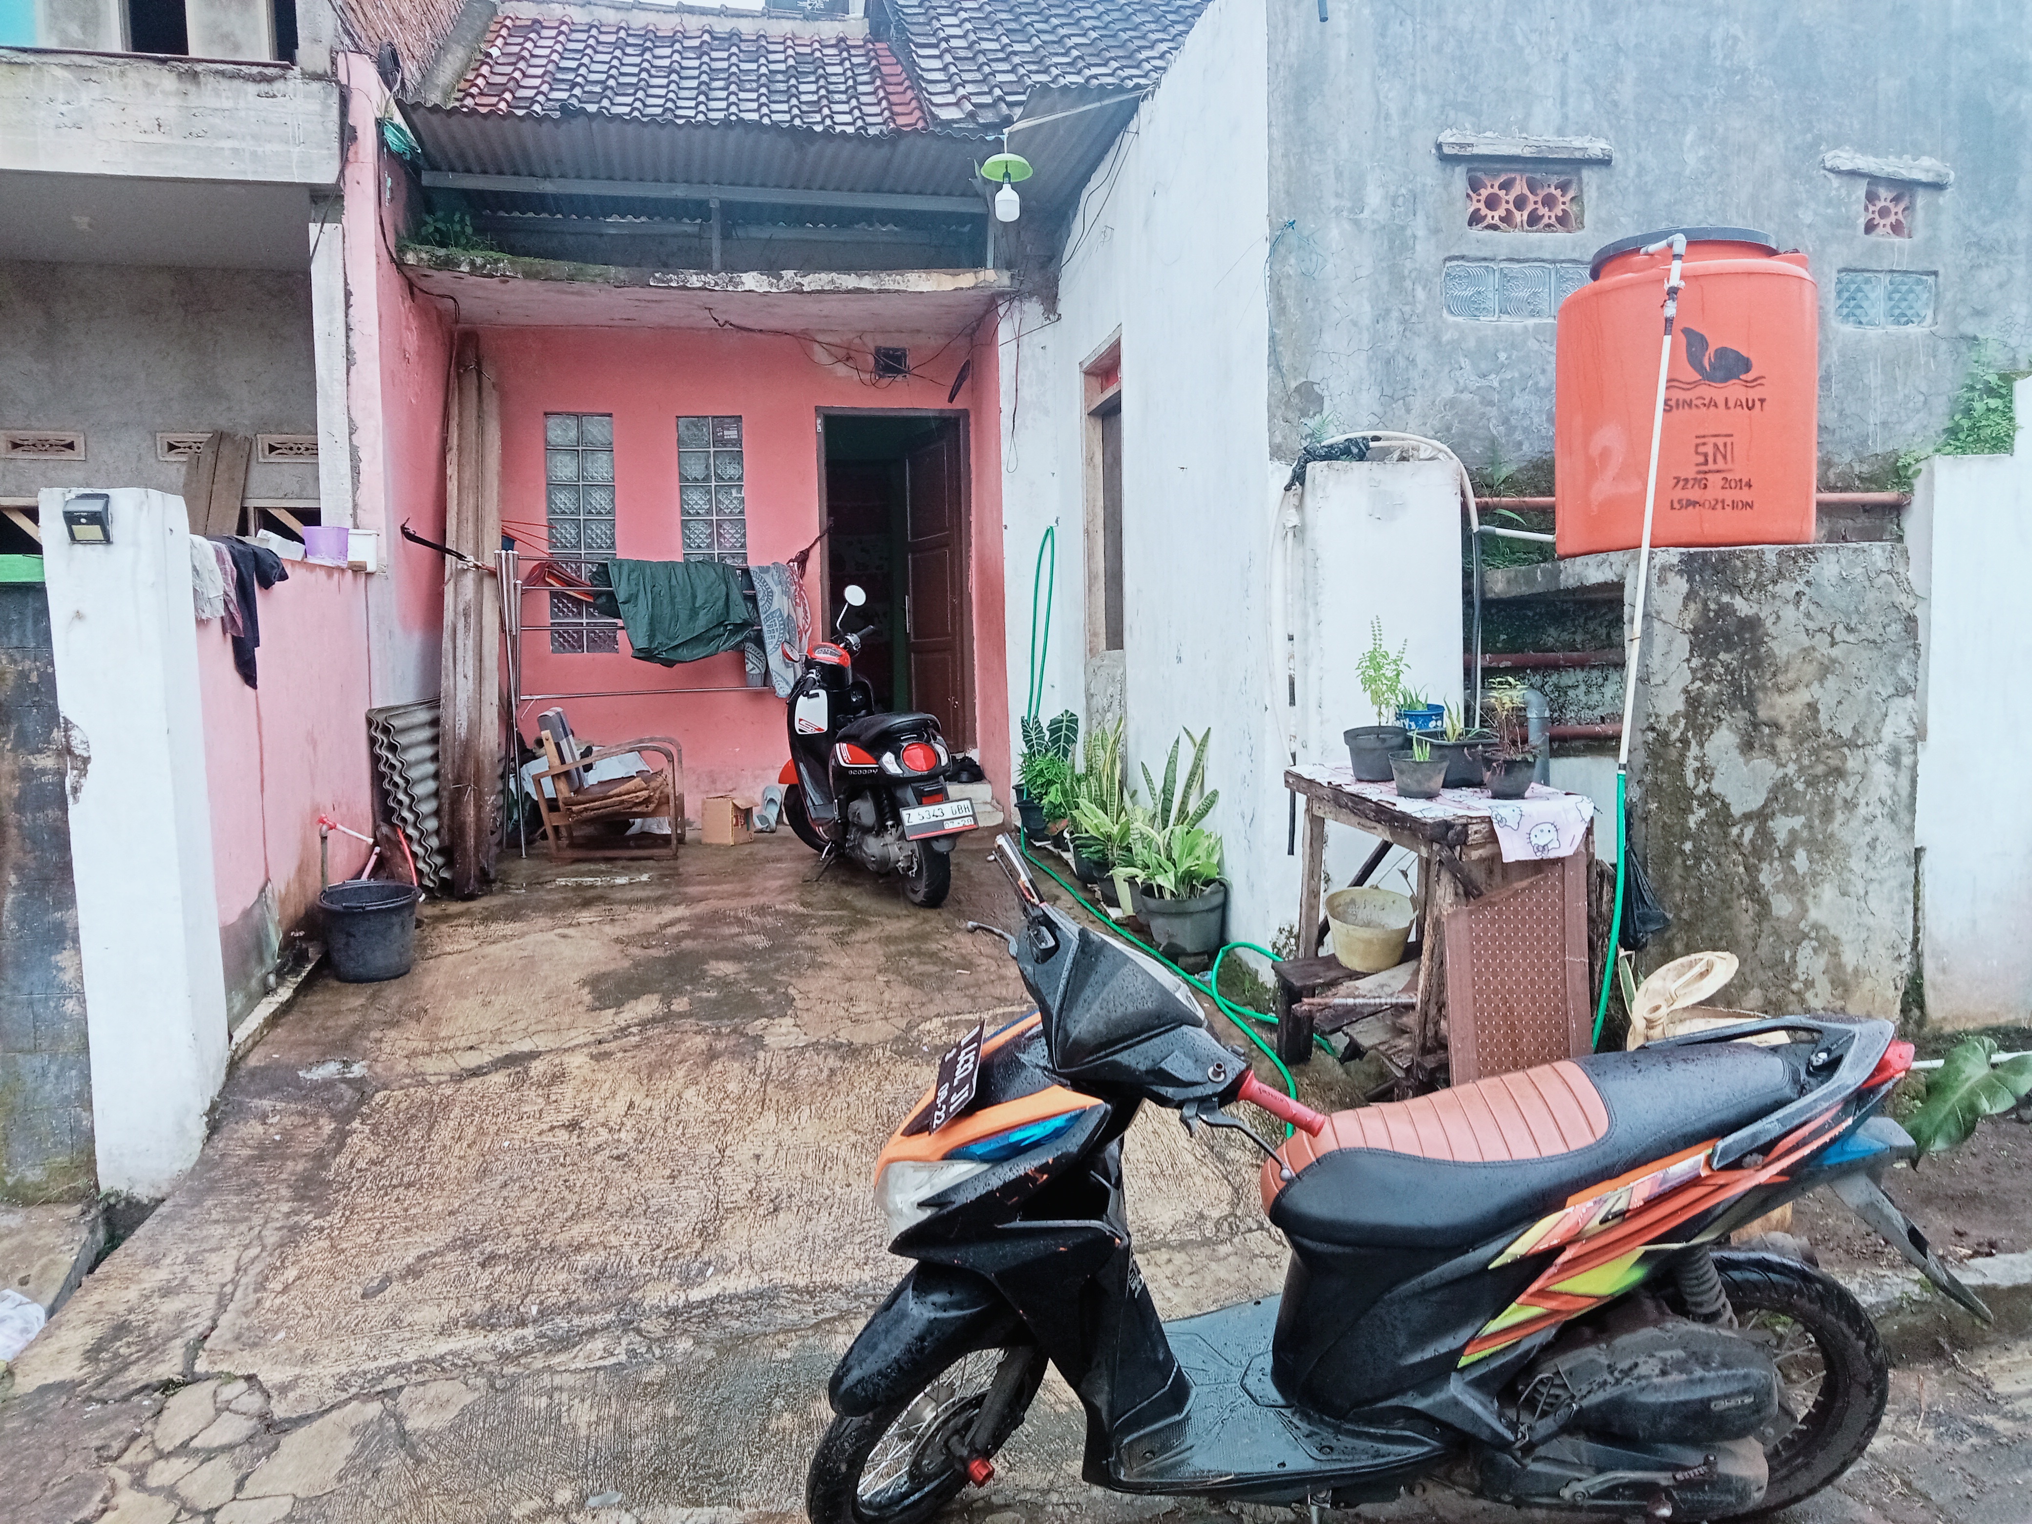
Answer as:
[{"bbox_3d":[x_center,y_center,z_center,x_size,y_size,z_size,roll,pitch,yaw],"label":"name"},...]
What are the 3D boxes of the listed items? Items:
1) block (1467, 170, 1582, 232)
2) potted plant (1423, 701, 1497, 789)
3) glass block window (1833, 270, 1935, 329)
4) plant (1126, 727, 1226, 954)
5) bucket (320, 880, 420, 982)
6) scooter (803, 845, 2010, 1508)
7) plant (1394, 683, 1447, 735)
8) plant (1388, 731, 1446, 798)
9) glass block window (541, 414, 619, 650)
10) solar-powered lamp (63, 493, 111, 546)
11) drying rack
[{"bbox_3d":[1.691,-1.869,5.529,0.410,0.205,0.100,-2,4,-9],"label":"block"},{"bbox_3d":[1.308,-0.050,4.900,0.250,0.265,0.220,-2,4,-9],"label":"potted plant"},{"bbox_3d":[2.996,-1.601,5.739,0.400,0.200,0.090,-2,4,-11],"label":"glass block window"},{"bbox_3d":[0.548,0.271,5.620,0.335,0.770,0.330,-1,4,0],"label":"plant"},{"bbox_3d":[-2.233,0.593,5.680,0.345,0.270,0.345,-2,9,-13],"label":"bucket"},{"bbox_3d":[0.608,0.749,2.649,1.910,1.100,0.700,-1,4,1],"label":"scooter"},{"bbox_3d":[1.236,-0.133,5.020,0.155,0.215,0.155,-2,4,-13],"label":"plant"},{"bbox_3d":[1.133,0.009,4.620,0.165,0.190,0.165,-2,4,-9],"label":"plant"},{"bbox_3d":[-2.522,-1.324,9.548,0.400,1.400,0.100,-2,4,-15],"label":"glass block window"},{"bbox_3d":[-2.288,-0.597,4.050,0.105,0.125,0.065,-2,4,-13],"label":"solar-powered lamp"},{"bbox_3d":[-2.009,-0.345,9.127,1.680,1.580,0.420,-5,5,-42],"label":"drying rack"}]

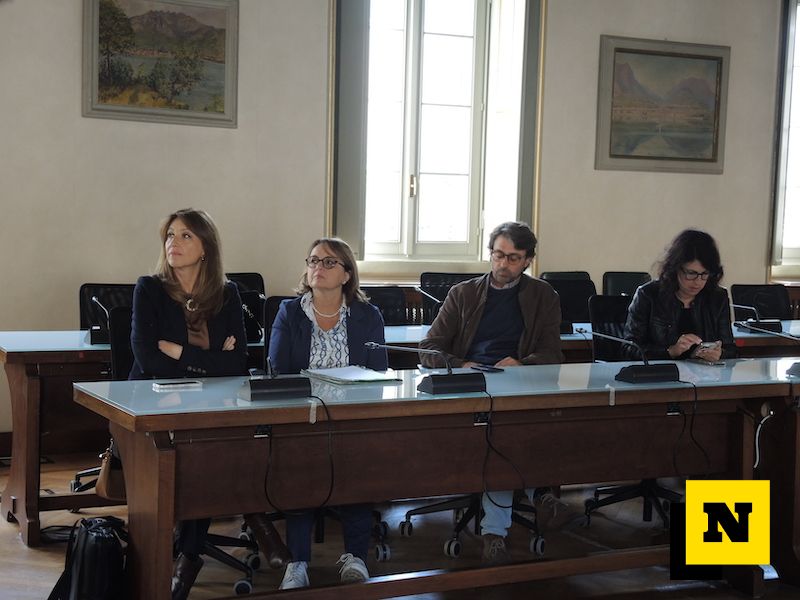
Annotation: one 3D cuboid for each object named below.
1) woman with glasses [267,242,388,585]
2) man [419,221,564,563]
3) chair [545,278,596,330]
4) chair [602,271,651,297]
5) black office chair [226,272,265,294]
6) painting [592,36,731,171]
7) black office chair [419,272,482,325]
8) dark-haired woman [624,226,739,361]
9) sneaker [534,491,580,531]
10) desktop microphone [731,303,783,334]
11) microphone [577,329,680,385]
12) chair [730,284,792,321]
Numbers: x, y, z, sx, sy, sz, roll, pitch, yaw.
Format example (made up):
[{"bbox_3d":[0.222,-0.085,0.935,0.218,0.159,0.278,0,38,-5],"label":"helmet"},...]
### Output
[{"bbox_3d":[-0.262,0.379,4.876,0.502,1.202,0.729,1,4,-5],"label":"woman with glasses"},{"bbox_3d":[0.379,0.332,5.243,0.561,1.280,0.729,1,4,-3],"label":"man"},{"bbox_3d":[1.017,0.381,7.210,0.611,0.955,0.630,0,4,-24],"label":"chair"},{"bbox_3d":[1.521,0.339,8.075,0.560,0.980,0.580,-1,5,-28],"label":"chair"},{"bbox_3d":[-0.745,0.378,6.389,0.611,0.975,0.630,0,4,-24],"label":"black office chair"},{"bbox_3d":[1.689,-1.231,8.557,1.020,0.820,0.050,-1,5,-28],"label":"painting"},{"bbox_3d":[0.393,0.366,7.039,0.611,0.975,0.630,0,4,-16],"label":"black office chair"},{"bbox_3d":[1.170,0.334,5.604,0.571,1.271,0.729,1,4,-9],"label":"dark-haired woman"},{"bbox_3d":[0.663,0.905,5.690,0.110,0.120,0.290,0,5,-24],"label":"sneaker"},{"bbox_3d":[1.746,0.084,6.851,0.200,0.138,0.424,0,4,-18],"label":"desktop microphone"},{"bbox_3d":[0.811,0.200,4.945,0.210,0.160,0.420,-1,5,-34],"label":"microphone"},{"bbox_3d":[2.243,0.391,7.855,0.600,0.950,0.600,-1,5,-28],"label":"chair"}]

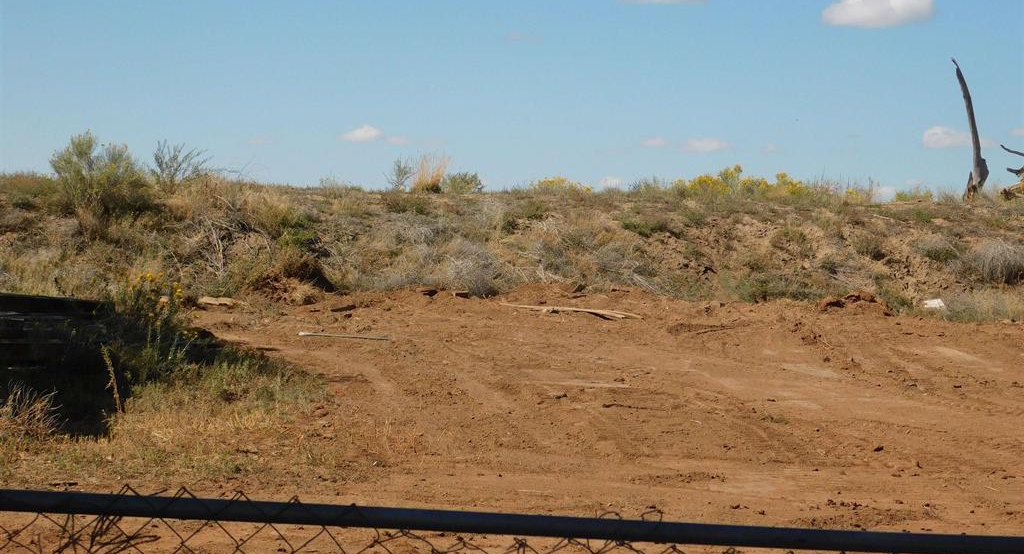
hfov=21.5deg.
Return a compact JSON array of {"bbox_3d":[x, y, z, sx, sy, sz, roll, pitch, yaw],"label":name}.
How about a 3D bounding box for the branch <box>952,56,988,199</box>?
[{"bbox_3d":[8.176,-2.648,48.000,0.640,2.530,0.480,0,1,0],"label":"branch"}]

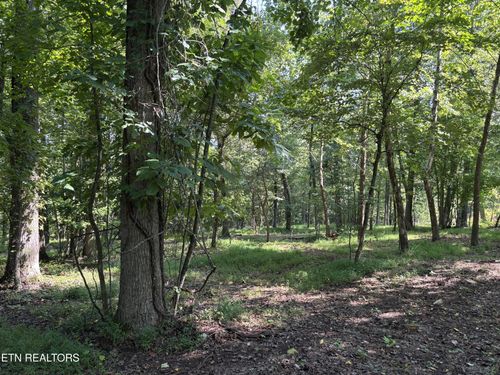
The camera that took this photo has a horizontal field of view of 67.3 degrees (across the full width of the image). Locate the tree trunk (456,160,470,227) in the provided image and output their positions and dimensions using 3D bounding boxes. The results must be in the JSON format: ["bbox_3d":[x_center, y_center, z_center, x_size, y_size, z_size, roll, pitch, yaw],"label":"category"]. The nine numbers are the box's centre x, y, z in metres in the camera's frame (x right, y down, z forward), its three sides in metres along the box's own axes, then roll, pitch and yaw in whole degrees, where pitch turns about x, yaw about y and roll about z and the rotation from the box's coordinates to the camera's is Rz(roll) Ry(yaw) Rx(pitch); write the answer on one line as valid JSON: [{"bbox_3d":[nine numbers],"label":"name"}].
[{"bbox_3d":[13.077,0.368,23.000,0.815,4.043,0.700,0,-2,0],"label":"tree trunk"}]

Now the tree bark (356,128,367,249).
[{"bbox_3d":[3.920,0.000,13.200,0.334,4.148,0.300,0,-2,0],"label":"tree bark"}]

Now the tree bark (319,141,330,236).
[{"bbox_3d":[3.333,0.045,16.800,0.510,4.295,0.400,0,-2,0],"label":"tree bark"}]

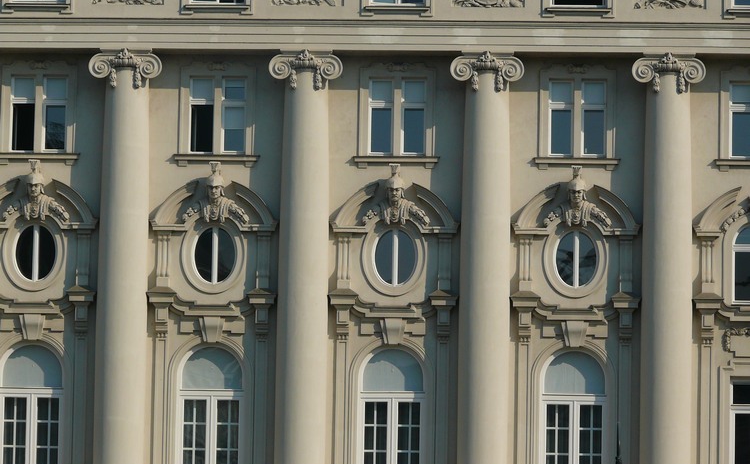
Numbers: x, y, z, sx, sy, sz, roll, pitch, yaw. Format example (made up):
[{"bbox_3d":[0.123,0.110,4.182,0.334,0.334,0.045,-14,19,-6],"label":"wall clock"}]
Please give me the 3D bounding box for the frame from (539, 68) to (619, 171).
[{"bbox_3d":[4.864,-2.742,101.941,1.900,2.466,0.400,1,-6,3],"label":"frame"}]

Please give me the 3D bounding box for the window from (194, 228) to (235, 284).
[{"bbox_3d":[-3.881,0.568,102.145,0.943,1.351,0.200,1,-6,3],"label":"window"}]

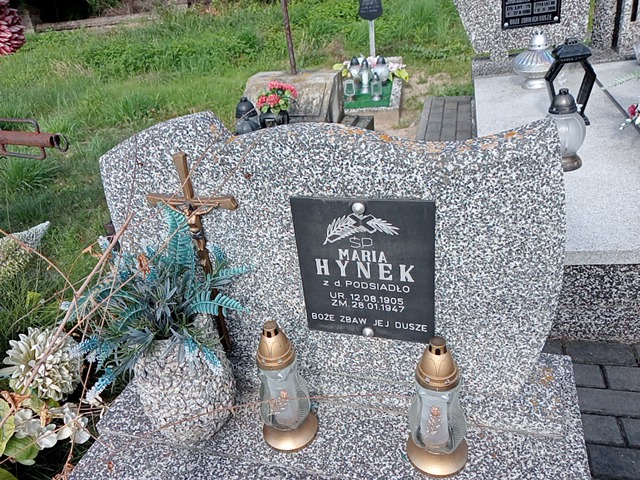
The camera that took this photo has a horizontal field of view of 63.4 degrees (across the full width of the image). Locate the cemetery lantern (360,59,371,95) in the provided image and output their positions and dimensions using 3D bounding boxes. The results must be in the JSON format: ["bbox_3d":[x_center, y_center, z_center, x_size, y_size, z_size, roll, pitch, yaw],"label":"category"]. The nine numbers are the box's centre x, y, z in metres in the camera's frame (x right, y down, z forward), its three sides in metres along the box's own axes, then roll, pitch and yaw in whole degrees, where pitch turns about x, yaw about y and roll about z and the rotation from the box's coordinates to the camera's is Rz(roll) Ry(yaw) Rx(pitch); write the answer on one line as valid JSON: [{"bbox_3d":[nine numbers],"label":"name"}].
[{"bbox_3d":[0.357,-1.293,4.082,0.092,0.260,0.090,-4,30,6],"label":"cemetery lantern"}]

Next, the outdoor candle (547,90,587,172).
[{"bbox_3d":[0.908,-0.419,1.946,0.180,0.285,0.180,7,33,24],"label":"outdoor candle"}]

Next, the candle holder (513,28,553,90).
[{"bbox_3d":[1.217,-1.013,2.891,0.260,0.295,0.260,5,32,21],"label":"candle holder"}]

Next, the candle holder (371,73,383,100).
[{"bbox_3d":[0.425,-1.152,3.881,0.085,0.205,0.085,-4,30,7],"label":"candle holder"}]

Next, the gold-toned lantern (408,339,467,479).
[{"bbox_3d":[0.202,0.275,0.889,0.110,0.258,0.110,0,30,13],"label":"gold-toned lantern"}]

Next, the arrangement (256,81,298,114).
[{"bbox_3d":[-0.271,-0.902,3.300,0.235,0.200,0.180,2,31,17],"label":"arrangement"}]

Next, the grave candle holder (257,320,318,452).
[{"bbox_3d":[-0.073,0.264,0.973,0.110,0.258,0.110,-12,30,-7],"label":"grave candle holder"}]

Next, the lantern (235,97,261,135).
[{"bbox_3d":[-0.458,-0.760,3.250,0.170,0.320,0.170,-11,30,-5],"label":"lantern"}]

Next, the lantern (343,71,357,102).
[{"bbox_3d":[0.230,-1.174,3.944,0.085,0.225,0.080,-5,30,5],"label":"lantern"}]

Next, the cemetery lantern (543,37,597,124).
[{"bbox_3d":[1.135,-0.725,2.359,0.200,0.355,0.165,0,31,13],"label":"cemetery lantern"}]

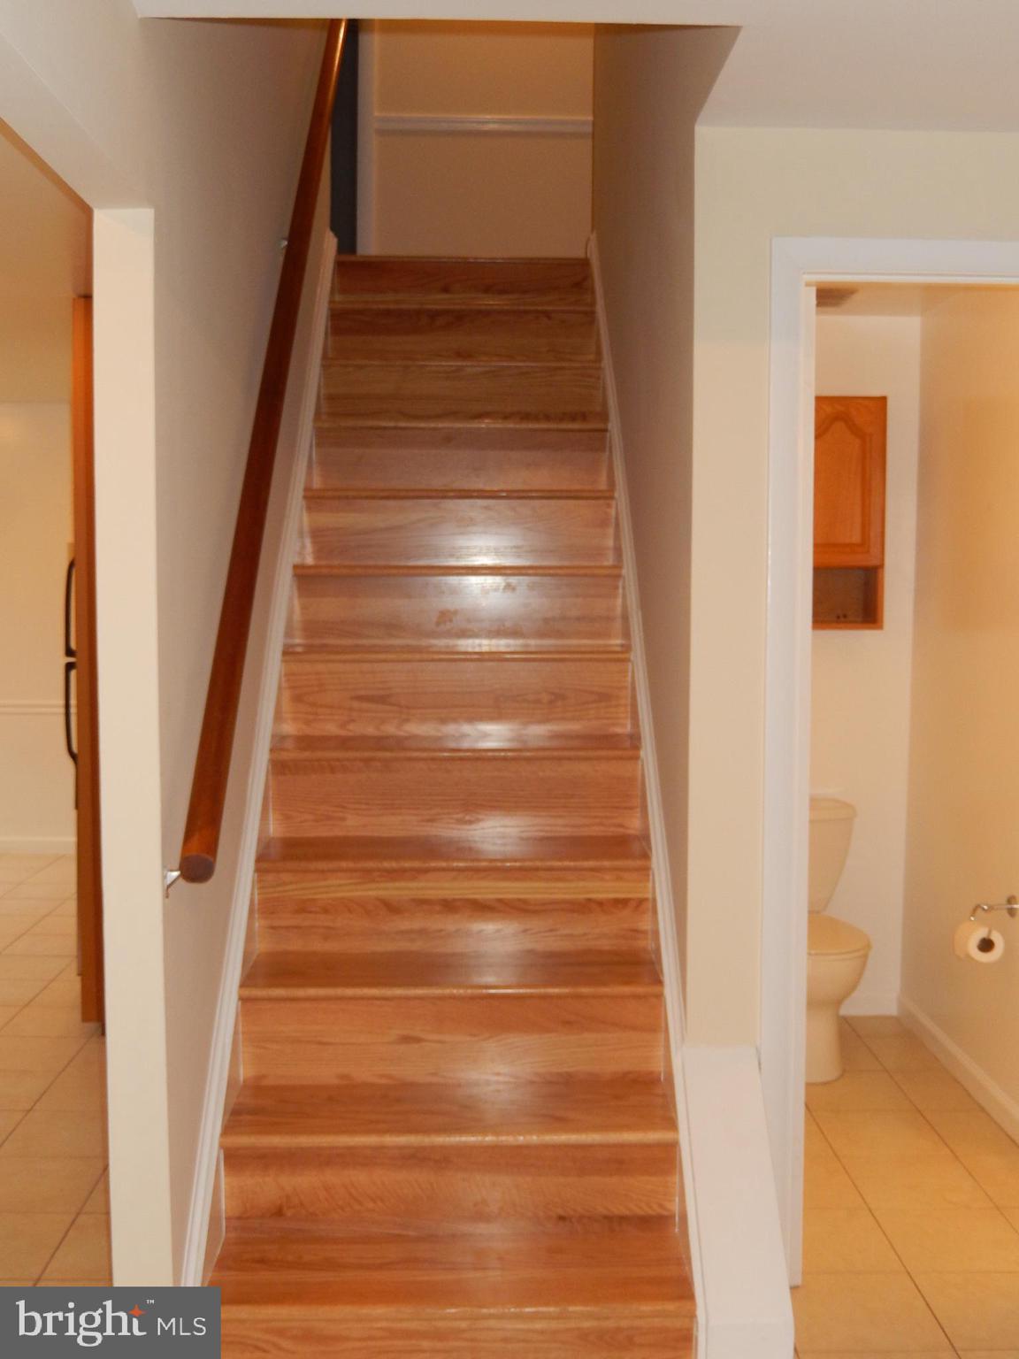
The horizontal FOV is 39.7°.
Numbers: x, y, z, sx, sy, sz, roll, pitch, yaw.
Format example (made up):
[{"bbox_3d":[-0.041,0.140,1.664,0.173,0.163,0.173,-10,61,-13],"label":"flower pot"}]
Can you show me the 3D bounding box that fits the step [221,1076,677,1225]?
[{"bbox_3d":[-0.115,0.955,2.818,0.873,0.215,0.245,0,4,-1],"label":"step"}]

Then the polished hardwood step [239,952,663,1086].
[{"bbox_3d":[-0.120,0.723,3.029,0.869,0.214,0.264,0,4,-1],"label":"polished hardwood step"}]

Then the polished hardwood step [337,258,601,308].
[{"bbox_3d":[-0.157,-1.356,4.968,0.869,0.214,0.264,0,4,-1],"label":"polished hardwood step"}]

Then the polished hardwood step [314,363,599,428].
[{"bbox_3d":[-0.148,-0.894,4.537,0.869,0.214,0.264,0,4,-1],"label":"polished hardwood step"}]

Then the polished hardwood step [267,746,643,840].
[{"bbox_3d":[-0.128,0.261,3.460,0.869,0.214,0.264,0,4,-1],"label":"polished hardwood step"}]

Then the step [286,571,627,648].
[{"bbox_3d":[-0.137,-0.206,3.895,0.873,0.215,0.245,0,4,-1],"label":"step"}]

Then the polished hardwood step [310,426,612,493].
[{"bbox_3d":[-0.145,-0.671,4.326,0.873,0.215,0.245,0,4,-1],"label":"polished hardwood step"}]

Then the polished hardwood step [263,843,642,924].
[{"bbox_3d":[-0.124,0.490,3.249,0.873,0.215,0.245,0,4,-1],"label":"polished hardwood step"}]

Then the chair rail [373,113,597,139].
[{"bbox_3d":[-0.107,-2.337,5.960,0.918,0.072,0.025,0,4,-1],"label":"chair rail"}]

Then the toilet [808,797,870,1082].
[{"bbox_3d":[0.900,0.780,4.342,0.440,0.752,0.680,0,4,-1],"label":"toilet"}]

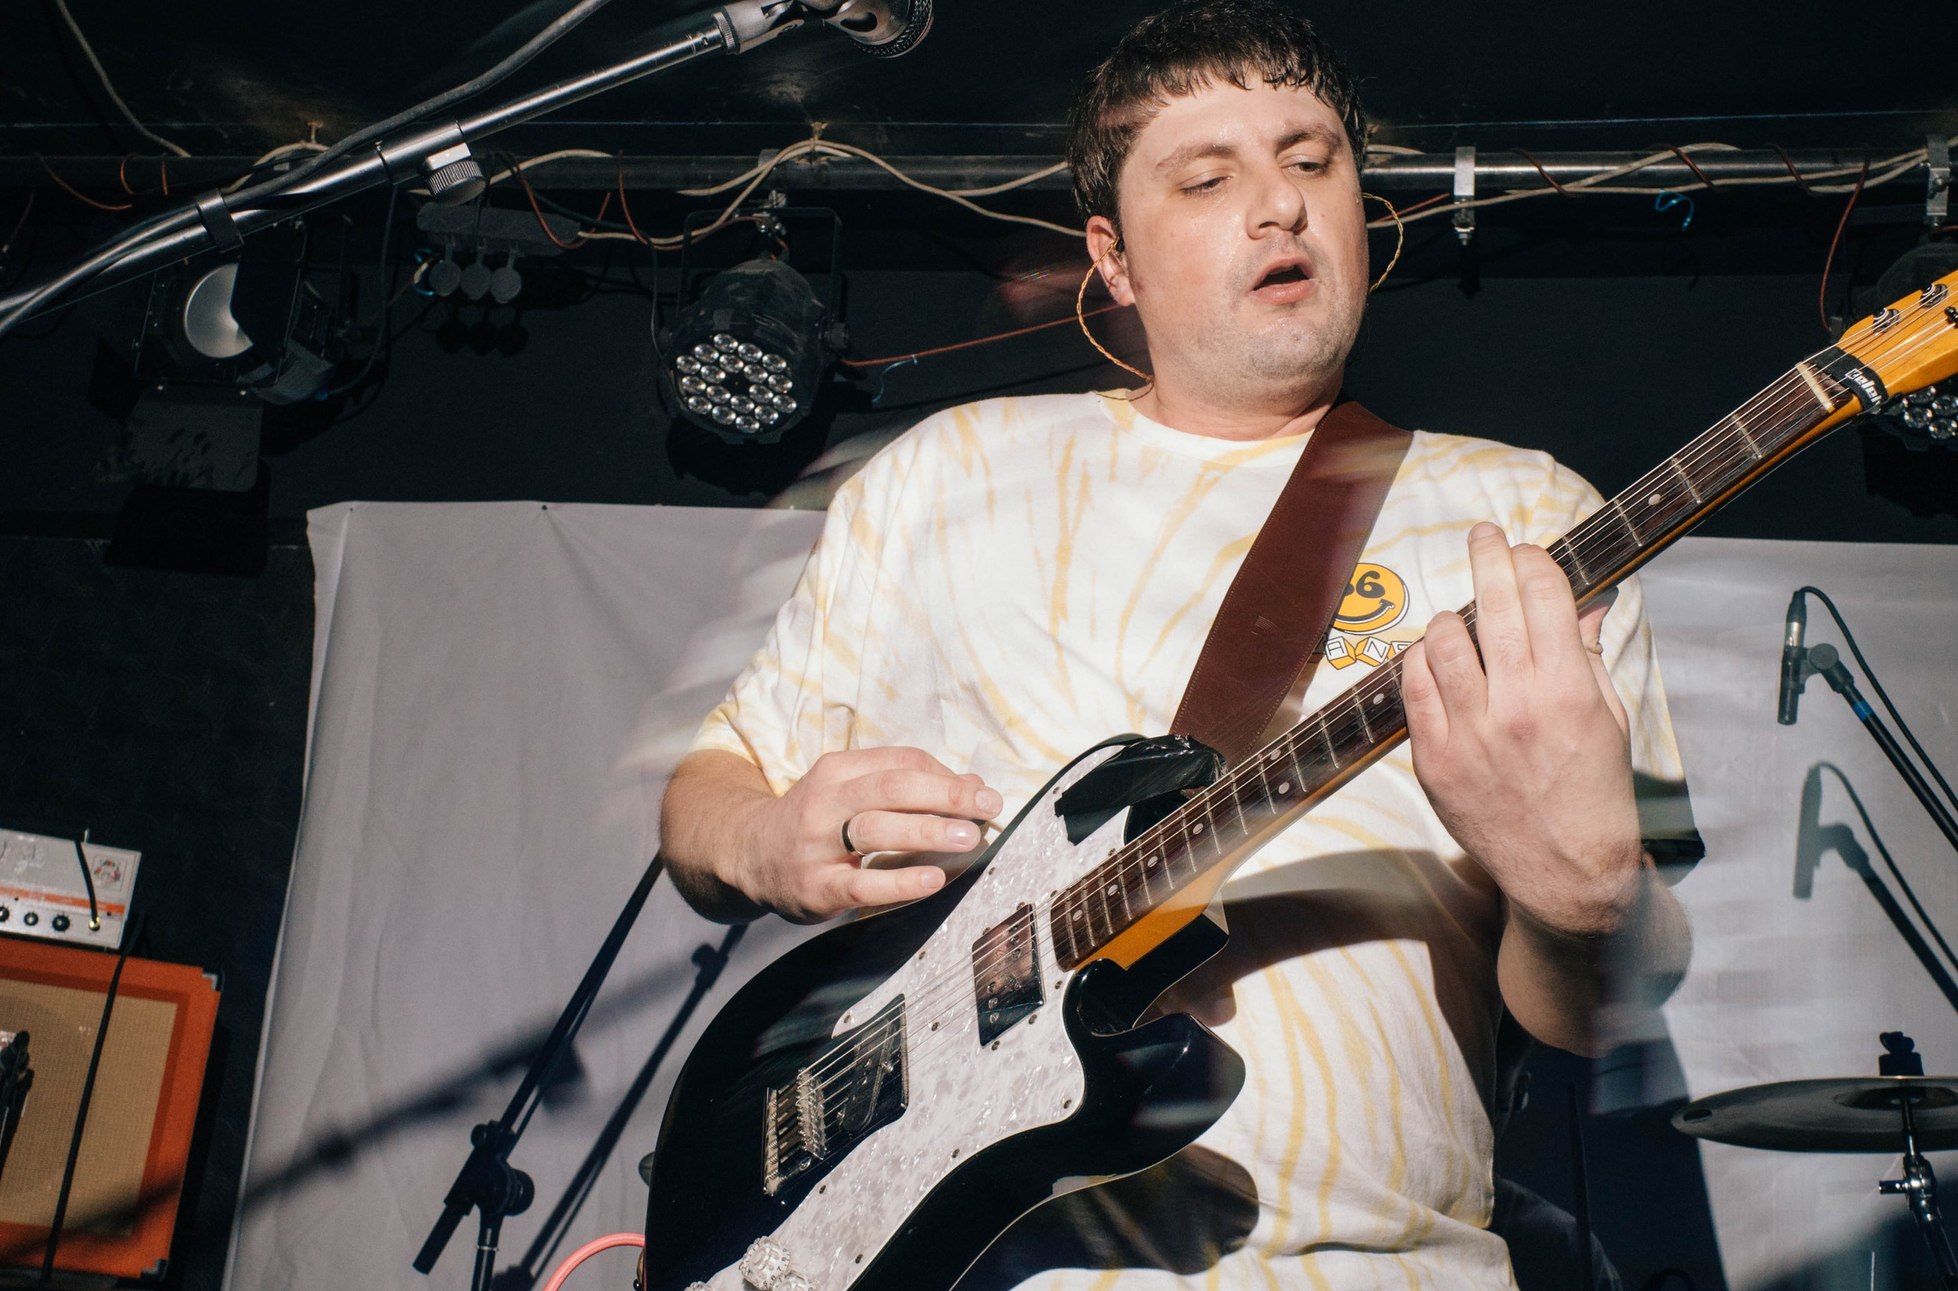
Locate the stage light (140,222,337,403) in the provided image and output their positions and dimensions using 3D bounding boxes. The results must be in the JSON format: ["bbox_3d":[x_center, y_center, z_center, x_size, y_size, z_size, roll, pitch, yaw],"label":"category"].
[{"bbox_3d":[-1.075,-0.476,3.408,0.235,0.250,0.250,4,-7,7],"label":"stage light"}]

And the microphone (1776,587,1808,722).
[{"bbox_3d":[0.878,0.013,2.460,0.021,0.150,0.021,6,-9,13],"label":"microphone"}]

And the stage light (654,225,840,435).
[{"bbox_3d":[-0.324,-0.465,3.338,0.255,0.285,0.225,3,-44,9],"label":"stage light"}]

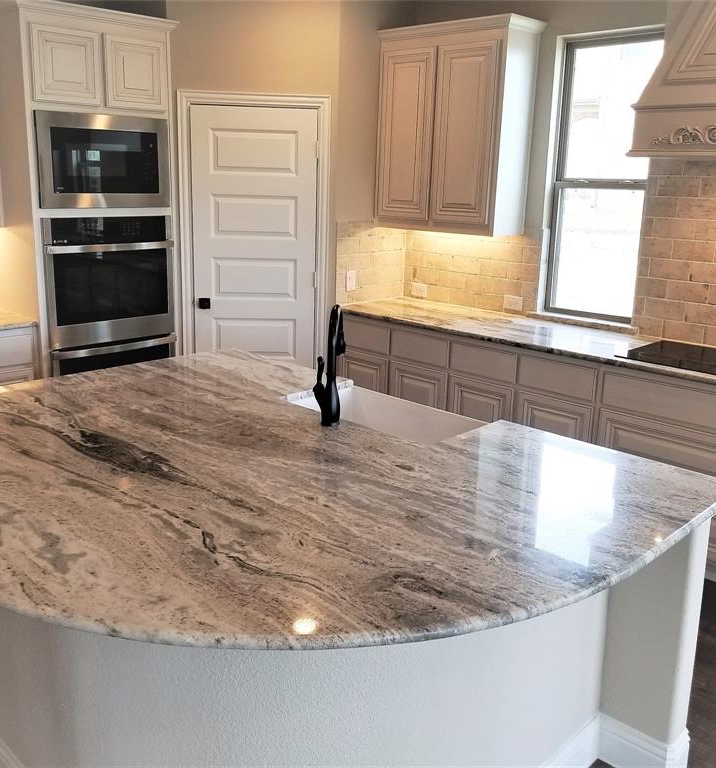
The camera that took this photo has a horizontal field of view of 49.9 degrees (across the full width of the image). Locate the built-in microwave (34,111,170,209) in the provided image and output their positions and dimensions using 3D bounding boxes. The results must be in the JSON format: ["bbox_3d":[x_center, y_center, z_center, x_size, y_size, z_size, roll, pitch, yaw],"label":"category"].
[{"bbox_3d":[-1.484,-1.218,4.217,0.421,0.472,0.768,15,20,40],"label":"built-in microwave"}]

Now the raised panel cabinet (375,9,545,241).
[{"bbox_3d":[0.559,-1.493,4.582,0.959,1.147,0.406,15,20,40],"label":"raised panel cabinet"}]

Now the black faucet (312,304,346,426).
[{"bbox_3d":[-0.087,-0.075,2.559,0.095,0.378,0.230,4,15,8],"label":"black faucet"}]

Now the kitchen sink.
[{"bbox_3d":[0.103,0.226,2.743,0.737,0.242,0.433,15,20,40],"label":"kitchen sink"}]

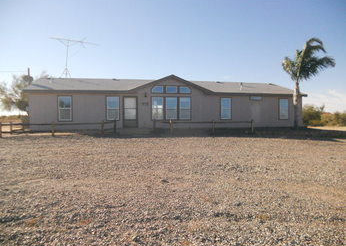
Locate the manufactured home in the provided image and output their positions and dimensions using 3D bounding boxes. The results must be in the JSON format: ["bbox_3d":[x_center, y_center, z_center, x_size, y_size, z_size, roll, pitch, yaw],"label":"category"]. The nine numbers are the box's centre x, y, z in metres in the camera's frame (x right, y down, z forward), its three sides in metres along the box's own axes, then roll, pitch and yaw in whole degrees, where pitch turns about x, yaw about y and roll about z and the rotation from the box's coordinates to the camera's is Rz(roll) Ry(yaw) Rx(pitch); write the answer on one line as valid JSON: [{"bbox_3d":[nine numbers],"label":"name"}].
[{"bbox_3d":[-0.290,-1.570,22.750,19.950,3.760,8.600,-1,2,-13],"label":"manufactured home"}]

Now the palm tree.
[{"bbox_3d":[9.281,-2.733,18.500,3.400,6.200,3.100,-1,2,-13],"label":"palm tree"}]

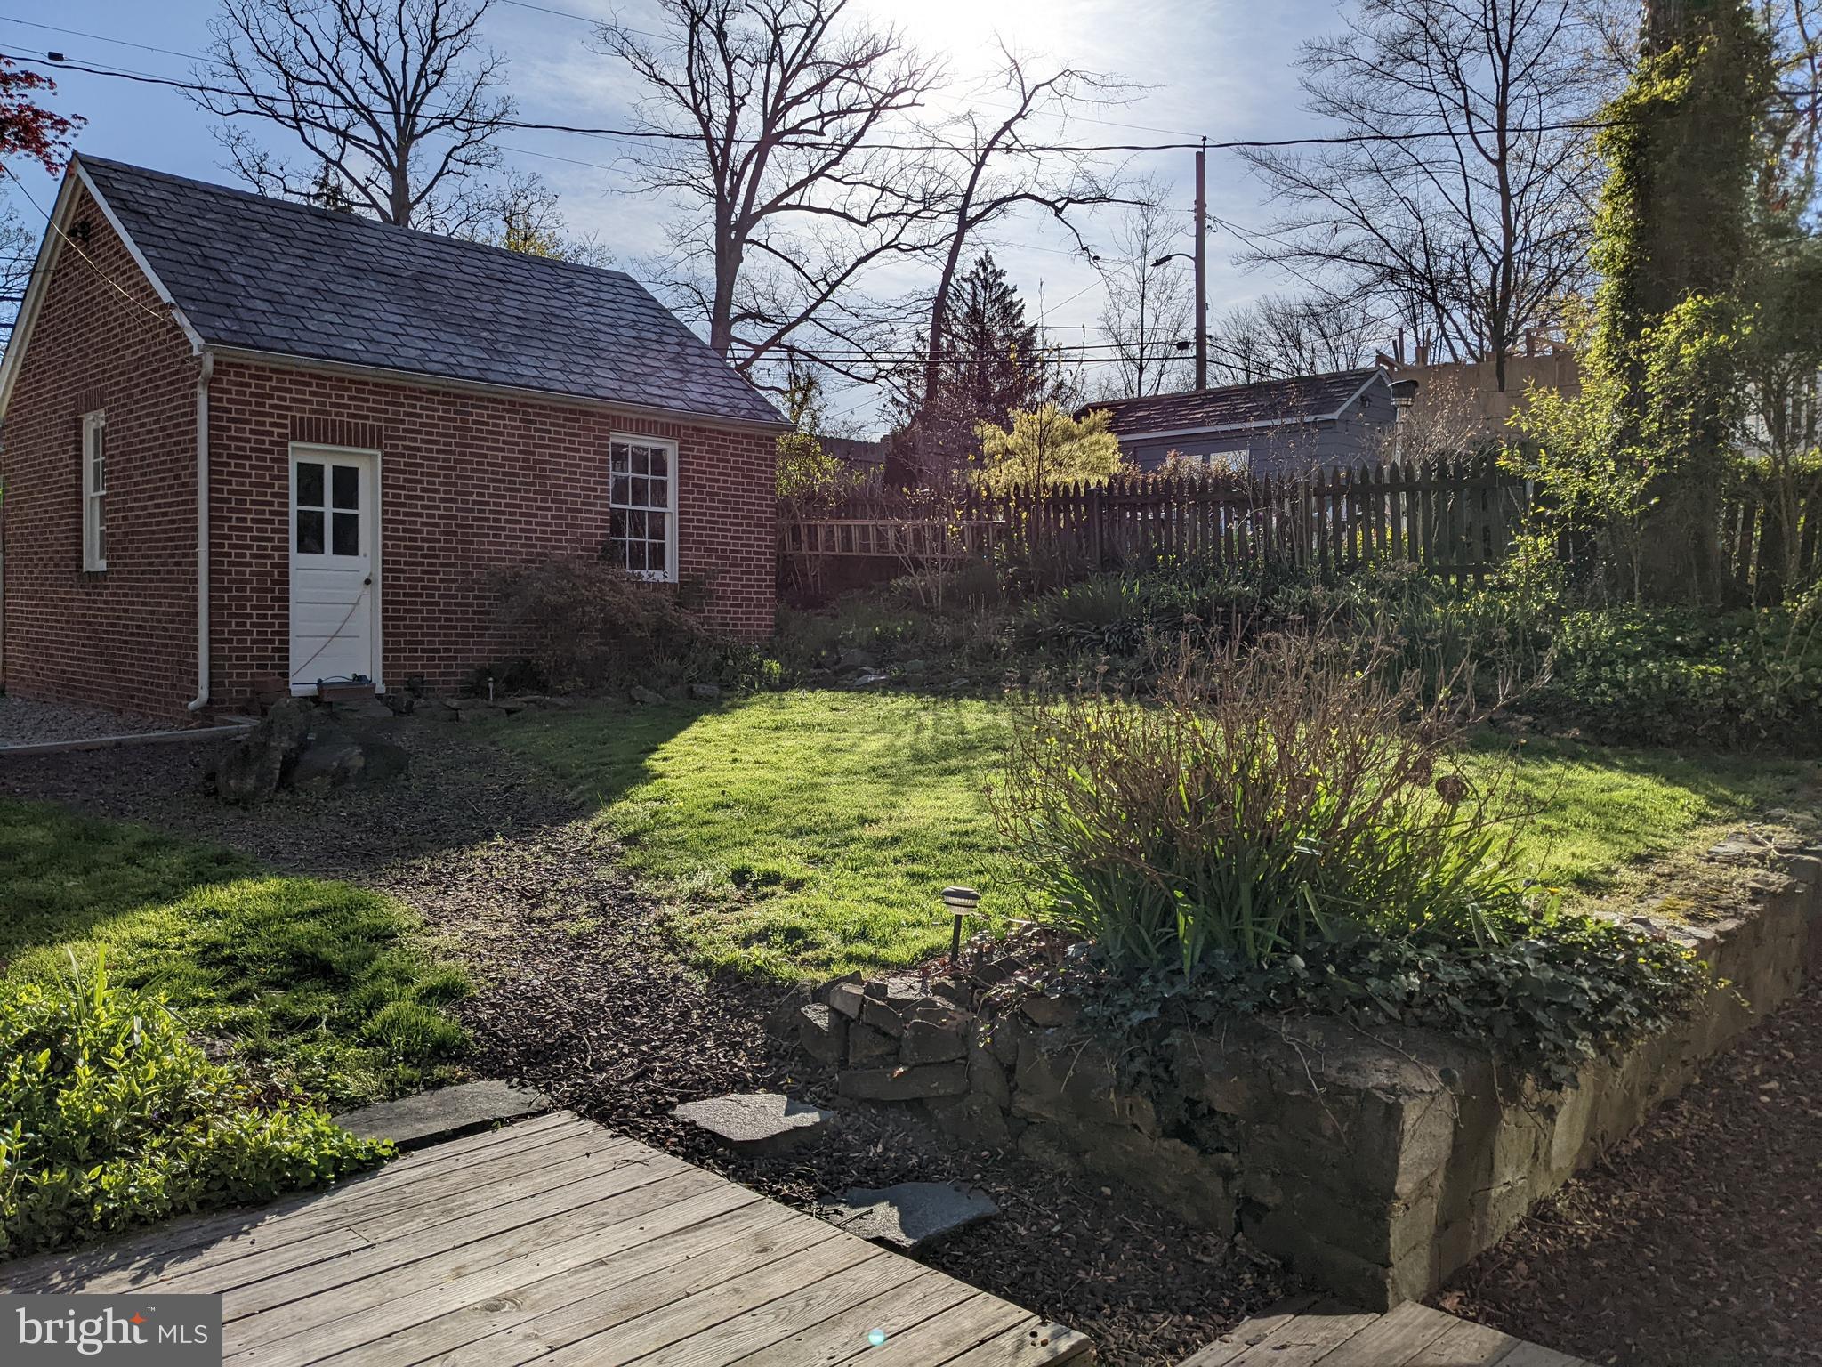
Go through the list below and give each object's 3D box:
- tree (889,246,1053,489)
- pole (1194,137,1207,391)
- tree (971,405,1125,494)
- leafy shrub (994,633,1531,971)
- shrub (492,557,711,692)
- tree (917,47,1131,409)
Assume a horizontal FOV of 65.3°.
[{"bbox_3d":[1.917,-8.721,43.000,5.100,9.000,5.000,1,2,0],"label":"tree"},{"bbox_3d":[7.764,-9.116,38.000,0.270,10.800,0.270,1,2,0],"label":"pole"},{"bbox_3d":[1.865,-2.735,19.300,2.100,2.100,1.900,1,2,0],"label":"tree"},{"bbox_3d":[1.148,0.375,4.650,1.700,1.070,1.400,1,2,0],"label":"leafy shrub"},{"bbox_3d":[-2.745,-0.524,12.600,1.500,1.200,1.850,3,3,45],"label":"shrub"},{"bbox_3d":[3.265,-11.273,41.000,6.200,14.100,5.500,1,2,0],"label":"tree"}]

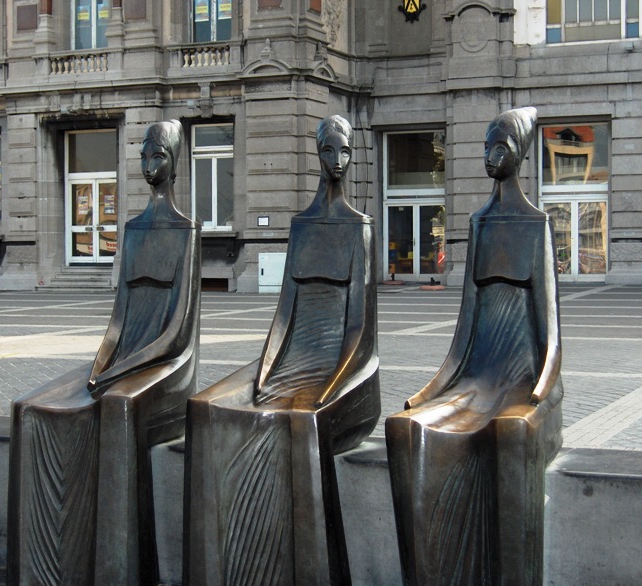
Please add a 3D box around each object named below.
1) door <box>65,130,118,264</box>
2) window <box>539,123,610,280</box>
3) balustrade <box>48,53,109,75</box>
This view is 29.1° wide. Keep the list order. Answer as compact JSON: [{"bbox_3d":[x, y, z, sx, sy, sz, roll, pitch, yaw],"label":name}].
[{"bbox_3d":[-5.809,-2.477,31.990,1.850,3.500,0.160,0,2,22],"label":"door"},{"bbox_3d":[6.295,-2.261,30.728,1.820,3.940,0.160,0,2,22],"label":"window"},{"bbox_3d":[-6.051,-5.806,31.391,1.730,0.520,0.260,0,2,22],"label":"balustrade"}]

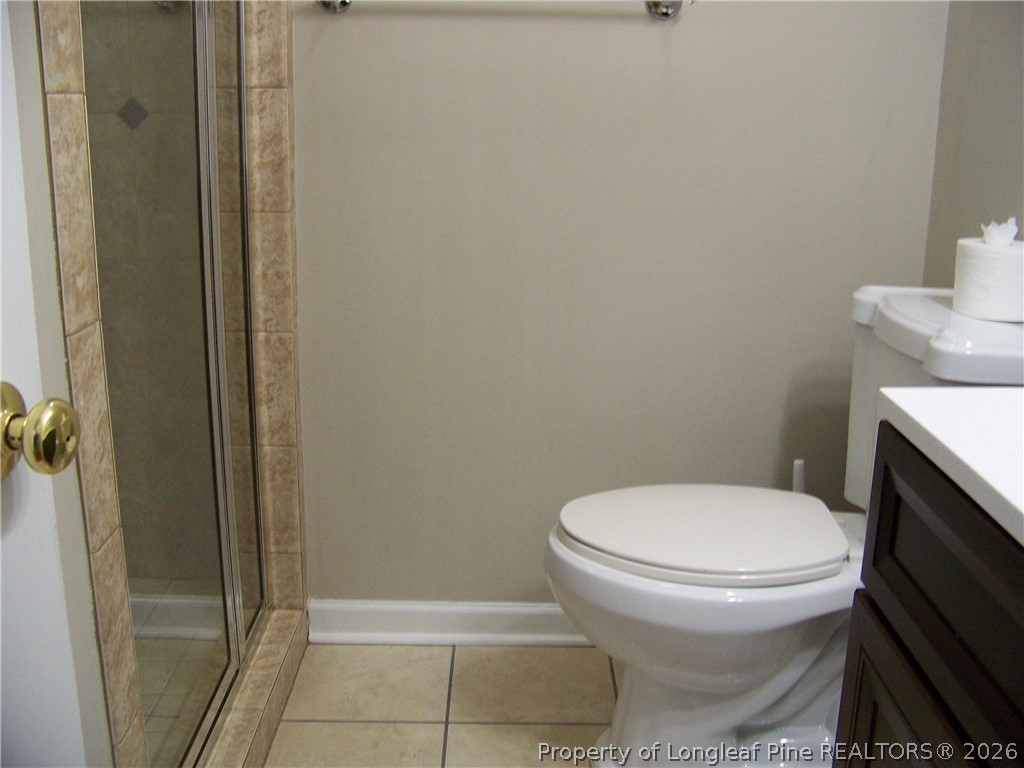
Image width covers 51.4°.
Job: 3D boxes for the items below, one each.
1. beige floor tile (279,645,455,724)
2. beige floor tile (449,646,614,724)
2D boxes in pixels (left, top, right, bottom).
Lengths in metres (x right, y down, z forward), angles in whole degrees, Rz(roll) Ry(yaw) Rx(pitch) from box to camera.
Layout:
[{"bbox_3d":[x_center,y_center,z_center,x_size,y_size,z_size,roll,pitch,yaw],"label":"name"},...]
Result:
[{"bbox_3d":[-0.259,0.556,1.988,0.284,0.010,0.278,1,14,-1],"label":"beige floor tile"},{"bbox_3d":[0.038,0.560,1.992,0.299,0.010,0.278,1,14,-1],"label":"beige floor tile"}]

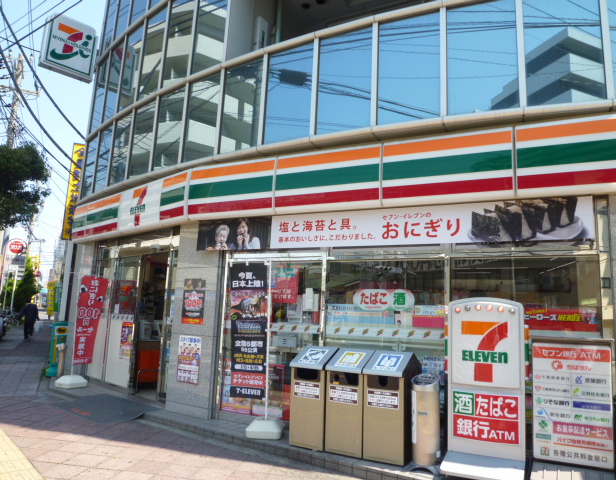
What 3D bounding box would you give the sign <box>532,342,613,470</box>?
[{"bbox_3d":[2.365,1.466,4.149,0.628,1.074,0.103,-2,-9,25],"label":"sign"}]

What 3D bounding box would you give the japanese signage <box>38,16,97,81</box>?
[{"bbox_3d":[-4.944,-3.955,9.521,1.000,1.130,0.250,11,-13,-42],"label":"japanese signage"}]

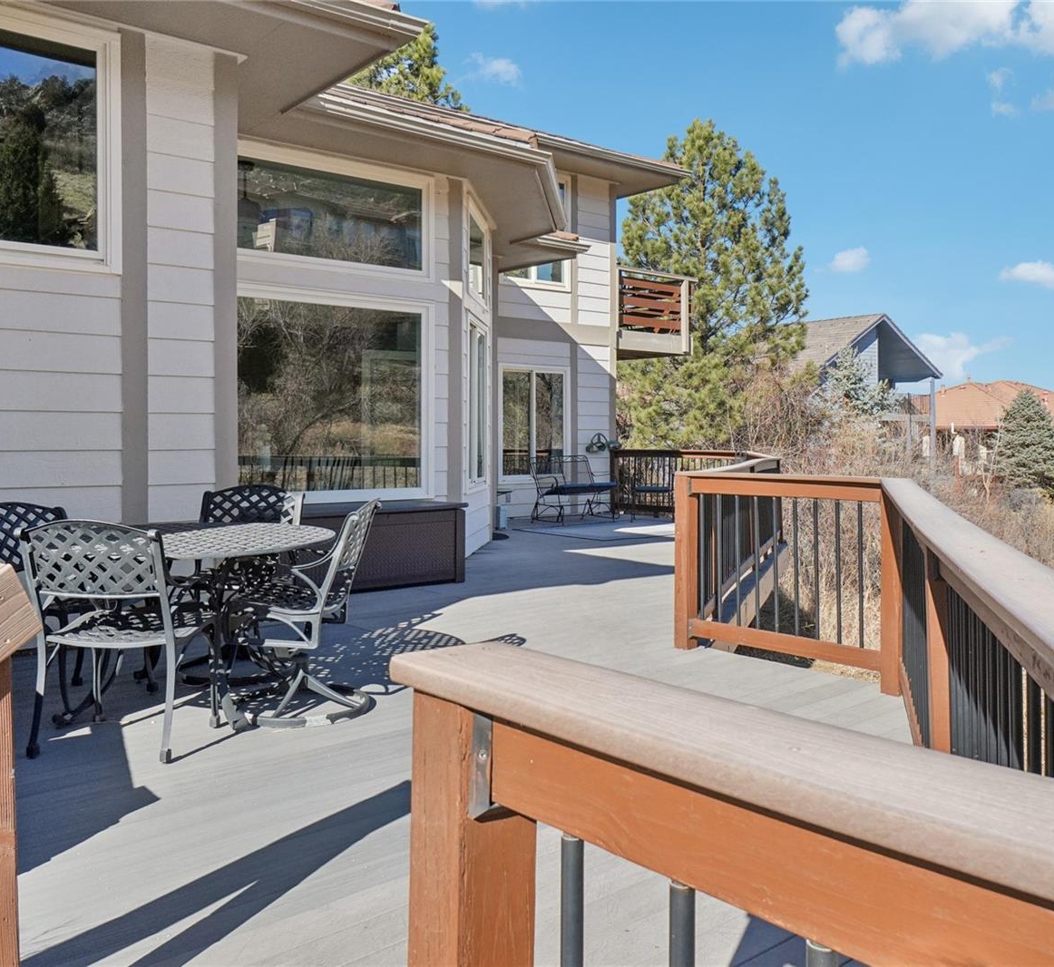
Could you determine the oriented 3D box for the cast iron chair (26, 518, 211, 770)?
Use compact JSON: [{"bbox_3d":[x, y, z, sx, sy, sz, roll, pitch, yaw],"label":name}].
[{"bbox_3d":[-1.460,0.525,3.575,0.570,0.850,0.600,0,2,5],"label":"cast iron chair"}]

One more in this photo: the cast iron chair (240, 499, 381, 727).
[{"bbox_3d":[-0.935,0.497,3.995,0.620,0.870,0.570,0,2,9],"label":"cast iron chair"}]

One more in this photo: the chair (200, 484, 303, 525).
[{"bbox_3d":[-1.460,0.460,4.744,0.570,0.880,0.620,0,2,6],"label":"chair"}]

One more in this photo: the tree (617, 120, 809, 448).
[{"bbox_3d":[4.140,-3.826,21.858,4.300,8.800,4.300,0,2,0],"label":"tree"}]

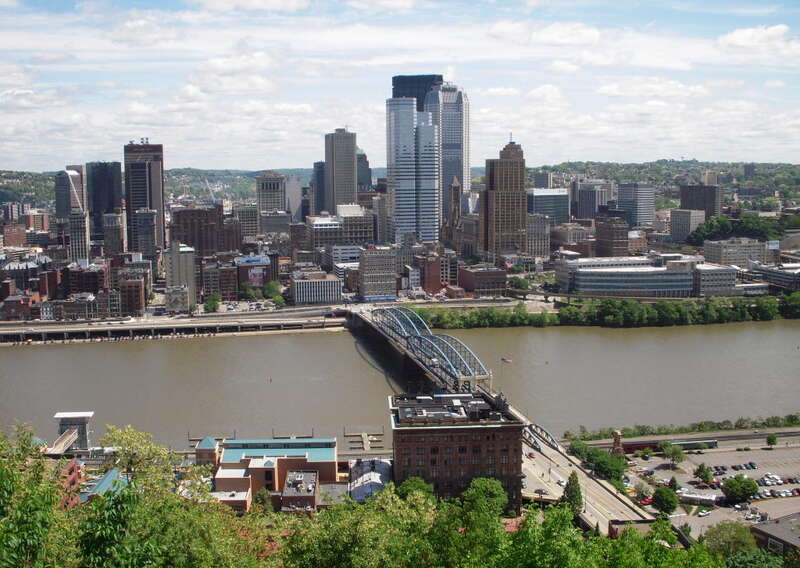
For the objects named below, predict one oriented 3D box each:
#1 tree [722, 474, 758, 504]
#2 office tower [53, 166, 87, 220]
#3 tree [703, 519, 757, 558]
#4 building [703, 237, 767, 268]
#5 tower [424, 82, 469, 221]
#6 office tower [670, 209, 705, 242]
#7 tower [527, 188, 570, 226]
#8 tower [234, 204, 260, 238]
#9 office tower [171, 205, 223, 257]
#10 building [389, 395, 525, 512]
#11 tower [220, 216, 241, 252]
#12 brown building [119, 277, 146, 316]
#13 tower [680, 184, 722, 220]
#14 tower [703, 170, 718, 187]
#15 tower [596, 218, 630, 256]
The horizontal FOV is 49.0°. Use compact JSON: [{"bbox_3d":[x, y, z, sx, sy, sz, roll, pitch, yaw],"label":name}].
[{"bbox_3d":[118.680,70.580,307.070,11.800,9.500,11.800,-1,8,0],"label":"tree"},{"bbox_3d":[-467.170,-105.250,1258.410,32.000,129.500,32.000,2,8,19],"label":"office tower"},{"bbox_3d":[93.630,74.170,249.440,15.000,13.090,15.000,-2,7,-13],"label":"tree"},{"bbox_3d":[359.300,-27.140,942.530,50.000,40.230,32.000,-2,7,-13],"label":"building"},{"bbox_3d":[70.590,-175.980,1297.490,56.000,223.000,55.000,-2,8,-10],"label":"tower"},{"bbox_3d":[391.760,-78.590,1194.280,31.610,44.760,30.170,-5,9,-34],"label":"office tower"},{"bbox_3d":[222.880,-105.730,1314.680,54.000,72.000,32.000,-2,8,-10],"label":"tower"},{"bbox_3d":[-221.110,-80.850,1265.890,34.250,62.970,38.000,-2,8,-13],"label":"tower"},{"bbox_3d":[-211.990,-42.310,925.520,50.170,78.000,35.000,-2,8,-13],"label":"office tower"},{"bbox_3d":[18.430,60.490,317.470,44.000,31.500,42.500,-1,8,-4],"label":"building"},{"bbox_3d":[-179.760,-37.600,941.370,18.600,64.140,30.000,-2,8,-13],"label":"tower"},{"bbox_3d":[-222.890,10.340,732.520,17.030,28.490,32.000,-2,8,-13],"label":"brown building"},{"bbox_3d":[504.400,-135.280,1476.430,18.090,59.740,65.420,-6,10,-39],"label":"tower"},{"bbox_3d":[795.510,-267.270,2248.540,33.000,43.750,28.000,-2,7,-13],"label":"tower"},{"bbox_3d":[244.200,-49.560,1008.350,24.000,51.500,35.000,-2,8,-10],"label":"tower"}]

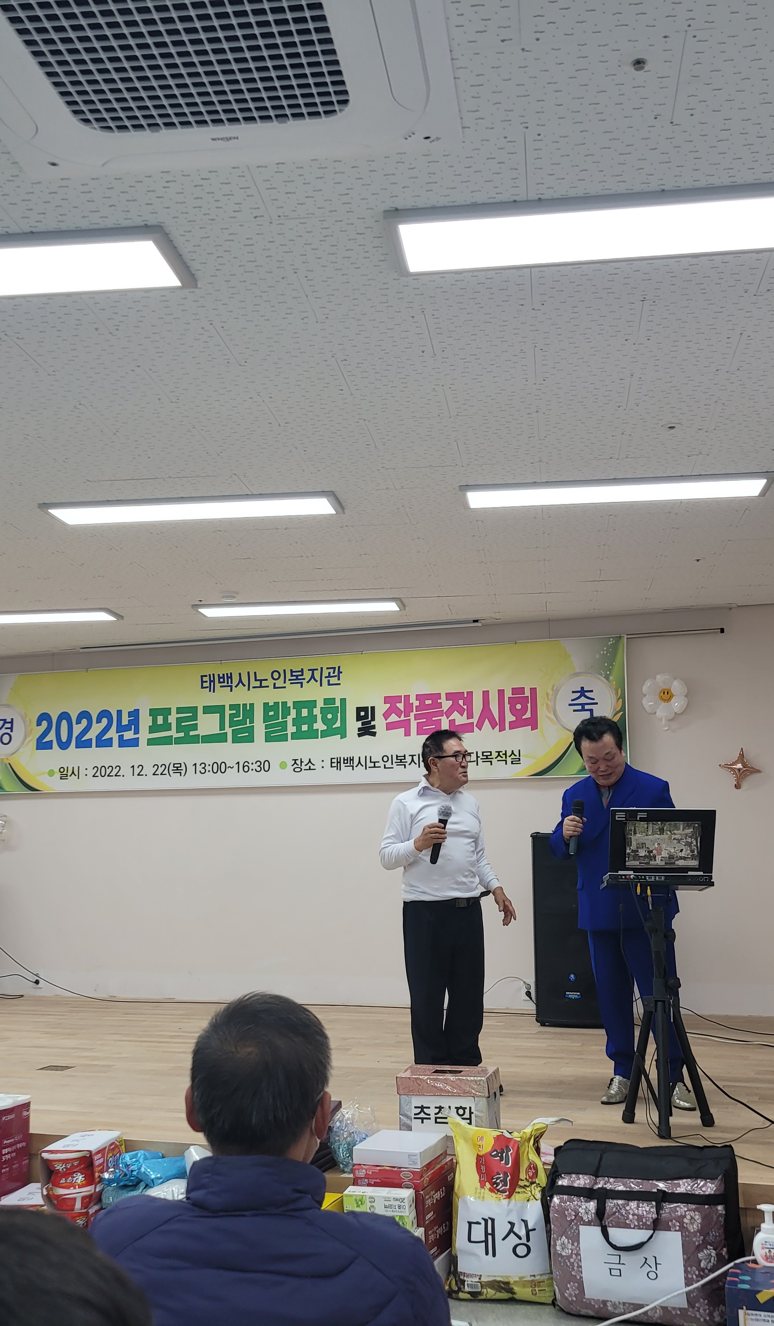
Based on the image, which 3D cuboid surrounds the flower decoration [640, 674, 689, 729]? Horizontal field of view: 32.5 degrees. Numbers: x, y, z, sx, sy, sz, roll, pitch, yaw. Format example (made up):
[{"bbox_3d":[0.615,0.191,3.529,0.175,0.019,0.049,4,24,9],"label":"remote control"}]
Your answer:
[{"bbox_3d":[1.759,0.245,8.414,0.300,0.370,0.120,-3,-8,19],"label":"flower decoration"}]

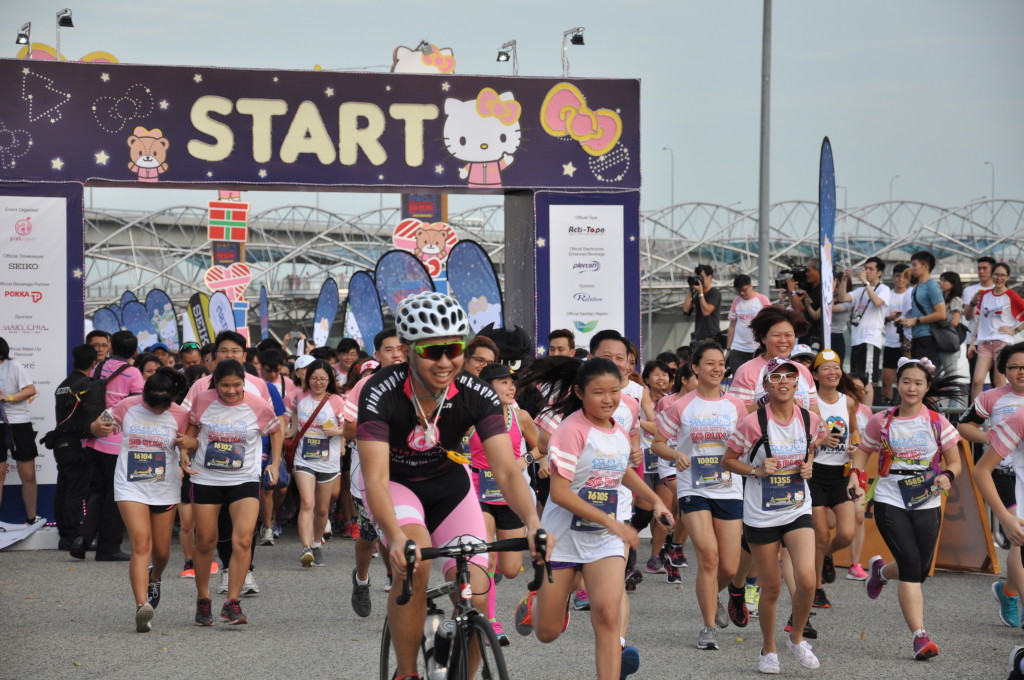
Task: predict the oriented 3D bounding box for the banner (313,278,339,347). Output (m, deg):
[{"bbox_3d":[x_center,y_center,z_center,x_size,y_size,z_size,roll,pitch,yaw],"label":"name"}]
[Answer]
[{"bbox_3d":[-3.720,0.349,68.000,0.080,3.200,0.800,0,-1,-40],"label":"banner"}]

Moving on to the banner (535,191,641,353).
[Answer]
[{"bbox_3d":[0.658,0.103,29.150,0.960,2.760,0.100,0,0,-22],"label":"banner"}]

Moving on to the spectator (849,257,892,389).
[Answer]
[{"bbox_3d":[3.493,0.044,33.400,0.480,1.720,0.500,0,0,-41],"label":"spectator"}]

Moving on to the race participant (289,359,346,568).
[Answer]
[{"bbox_3d":[-1.466,0.931,25.700,0.450,1.580,0.450,0,0,-3],"label":"race participant"}]

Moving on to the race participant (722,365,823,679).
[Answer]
[{"bbox_3d":[1.340,0.896,17.400,0.530,1.620,0.550,0,0,-6],"label":"race participant"}]

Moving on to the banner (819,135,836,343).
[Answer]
[{"bbox_3d":[2.776,0.004,30.000,0.080,3.500,1.000,0,0,-3],"label":"banner"}]

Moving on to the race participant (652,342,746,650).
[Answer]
[{"bbox_3d":[0.998,0.833,18.150,0.520,1.630,0.620,0,0,-7],"label":"race participant"}]

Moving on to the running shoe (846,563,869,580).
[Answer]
[{"bbox_3d":[2.460,1.637,24.100,0.090,0.115,0.245,0,0,-35],"label":"running shoe"}]

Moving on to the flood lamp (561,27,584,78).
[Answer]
[{"bbox_3d":[0.522,-2.479,29.400,0.120,0.440,0.320,0,0,-20],"label":"flood lamp"}]

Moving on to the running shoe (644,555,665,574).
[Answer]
[{"bbox_3d":[1.080,1.633,24.800,0.093,0.115,0.250,0,0,-45],"label":"running shoe"}]

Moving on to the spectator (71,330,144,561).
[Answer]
[{"bbox_3d":[-3.073,0.802,25.900,0.500,1.740,0.500,0,0,-37],"label":"spectator"}]

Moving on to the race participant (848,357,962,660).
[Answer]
[{"bbox_3d":[2.072,0.887,17.950,0.580,1.570,0.800,0,0,-17],"label":"race participant"}]

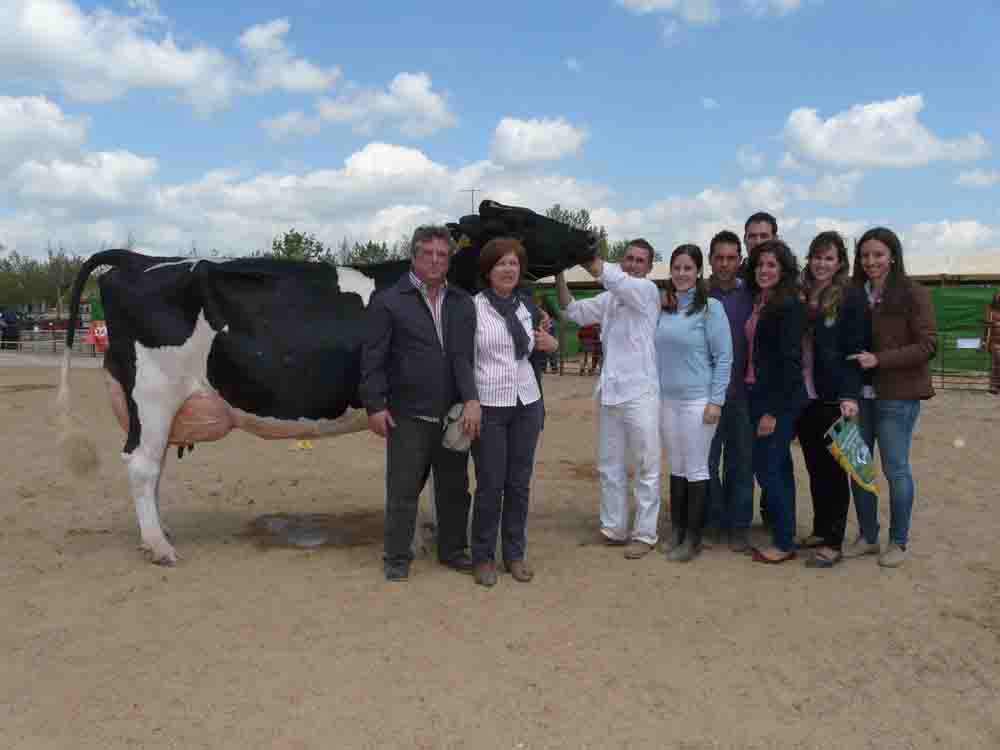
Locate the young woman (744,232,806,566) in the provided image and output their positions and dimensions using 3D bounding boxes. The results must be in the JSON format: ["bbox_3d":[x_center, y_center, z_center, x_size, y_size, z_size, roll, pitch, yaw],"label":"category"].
[{"bbox_3d":[1.431,0.131,4.216,0.440,1.660,0.380,3,5,37],"label":"young woman"}]

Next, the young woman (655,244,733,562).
[{"bbox_3d":[1.017,0.140,4.272,0.460,1.634,0.360,1,4,19],"label":"young woman"}]

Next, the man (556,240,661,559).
[{"bbox_3d":[0.596,0.116,4.364,0.520,1.669,0.500,2,4,24],"label":"man"}]

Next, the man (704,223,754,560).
[{"bbox_3d":[1.265,0.078,4.460,0.500,1.732,0.360,1,4,13],"label":"man"}]

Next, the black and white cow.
[{"bbox_3d":[-0.920,-0.016,4.460,2.880,1.920,0.720,0,4,-6],"label":"black and white cow"}]

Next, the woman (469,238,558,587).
[{"bbox_3d":[0.065,0.164,3.902,0.460,1.639,0.380,0,4,-7],"label":"woman"}]

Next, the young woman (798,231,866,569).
[{"bbox_3d":[1.705,0.116,4.197,0.460,1.694,0.400,2,5,30],"label":"young woman"}]

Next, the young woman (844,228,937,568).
[{"bbox_3d":[2.026,0.103,4.196,0.480,1.719,0.420,2,5,31],"label":"young woman"}]

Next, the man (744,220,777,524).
[{"bbox_3d":[1.470,0.008,4.600,0.500,1.853,0.360,1,4,16],"label":"man"}]

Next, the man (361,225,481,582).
[{"bbox_3d":[-0.389,0.128,3.962,0.600,1.703,0.420,0,4,-7],"label":"man"}]

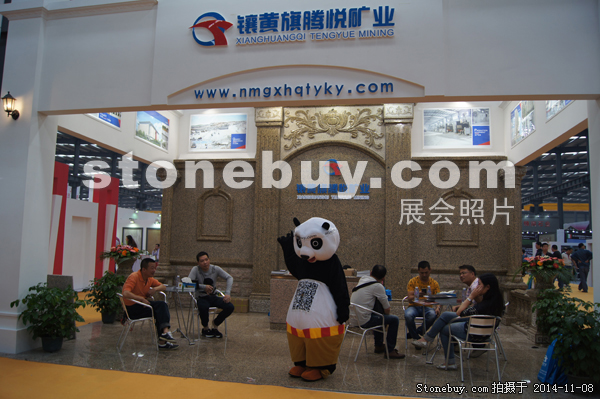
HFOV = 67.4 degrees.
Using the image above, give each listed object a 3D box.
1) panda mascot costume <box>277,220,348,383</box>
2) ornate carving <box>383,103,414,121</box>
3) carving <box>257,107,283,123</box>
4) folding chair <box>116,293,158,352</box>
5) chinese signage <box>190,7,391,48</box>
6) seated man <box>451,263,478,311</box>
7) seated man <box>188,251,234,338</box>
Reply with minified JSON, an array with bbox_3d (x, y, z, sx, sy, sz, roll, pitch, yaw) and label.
[{"bbox_3d":[0.150,1.104,5.197,0.750,1.800,0.640,-1,-6,31],"label":"panda mascot costume"},{"bbox_3d":[2.150,-1.865,9.782,0.590,0.350,0.200,0,-5,10],"label":"ornate carving"},{"bbox_3d":[-0.685,-1.906,10.288,0.570,0.340,0.200,0,-5,10],"label":"carving"},{"bbox_3d":[-2.342,1.756,6.497,0.570,0.760,0.560,3,-6,-20],"label":"folding chair"},{"bbox_3d":[-0.149,-2.084,5.351,2.470,0.450,0.060,1,-5,11],"label":"chinese signage"},{"bbox_3d":[2.422,1.583,6.382,0.850,1.270,0.540,1,-5,0],"label":"seated man"},{"bbox_3d":[-1.372,1.472,7.157,0.660,1.320,0.780,2,-5,-9],"label":"seated man"}]

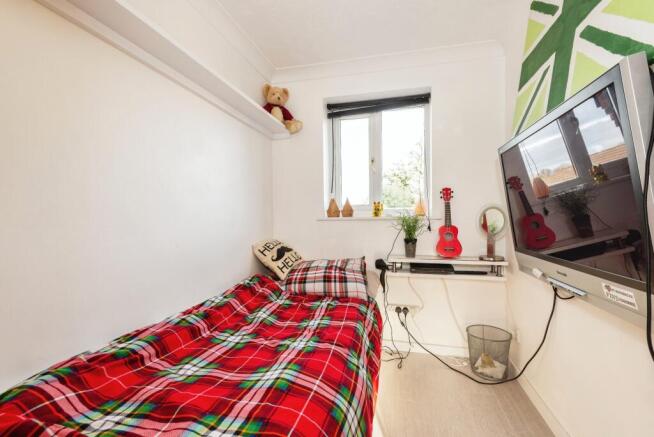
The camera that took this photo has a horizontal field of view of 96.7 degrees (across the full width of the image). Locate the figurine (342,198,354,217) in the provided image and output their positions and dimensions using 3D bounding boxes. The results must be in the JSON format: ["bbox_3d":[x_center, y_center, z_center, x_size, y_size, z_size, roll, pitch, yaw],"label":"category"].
[{"bbox_3d":[0.188,-0.088,2.483,0.103,0.160,0.100,0,1,13],"label":"figurine"}]

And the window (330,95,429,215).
[{"bbox_3d":[0.423,-0.517,2.440,0.850,0.970,0.120,0,1,13],"label":"window"}]

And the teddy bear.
[{"bbox_3d":[-0.370,-0.867,2.295,0.250,0.340,0.250,-1,1,-32],"label":"teddy bear"}]

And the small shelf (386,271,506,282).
[{"bbox_3d":[0.845,0.414,2.160,0.810,0.024,0.220,0,1,13],"label":"small shelf"}]

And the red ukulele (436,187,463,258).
[{"bbox_3d":[0.900,0.038,2.166,0.180,0.525,0.075,-1,-4,13],"label":"red ukulele"}]

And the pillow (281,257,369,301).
[{"bbox_3d":[0.017,0.416,2.163,0.580,0.220,0.420,0,1,13],"label":"pillow"}]

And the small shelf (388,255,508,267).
[{"bbox_3d":[0.858,0.310,2.155,0.810,0.024,0.220,0,1,13],"label":"small shelf"}]

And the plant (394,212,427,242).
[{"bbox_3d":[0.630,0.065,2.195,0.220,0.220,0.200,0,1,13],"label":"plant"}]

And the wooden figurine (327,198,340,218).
[{"bbox_3d":[0.063,-0.088,2.514,0.115,0.160,0.105,0,1,13],"label":"wooden figurine"}]

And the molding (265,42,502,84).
[{"bbox_3d":[0.406,-1.232,2.308,1.850,0.085,0.085,0,1,13],"label":"molding"}]

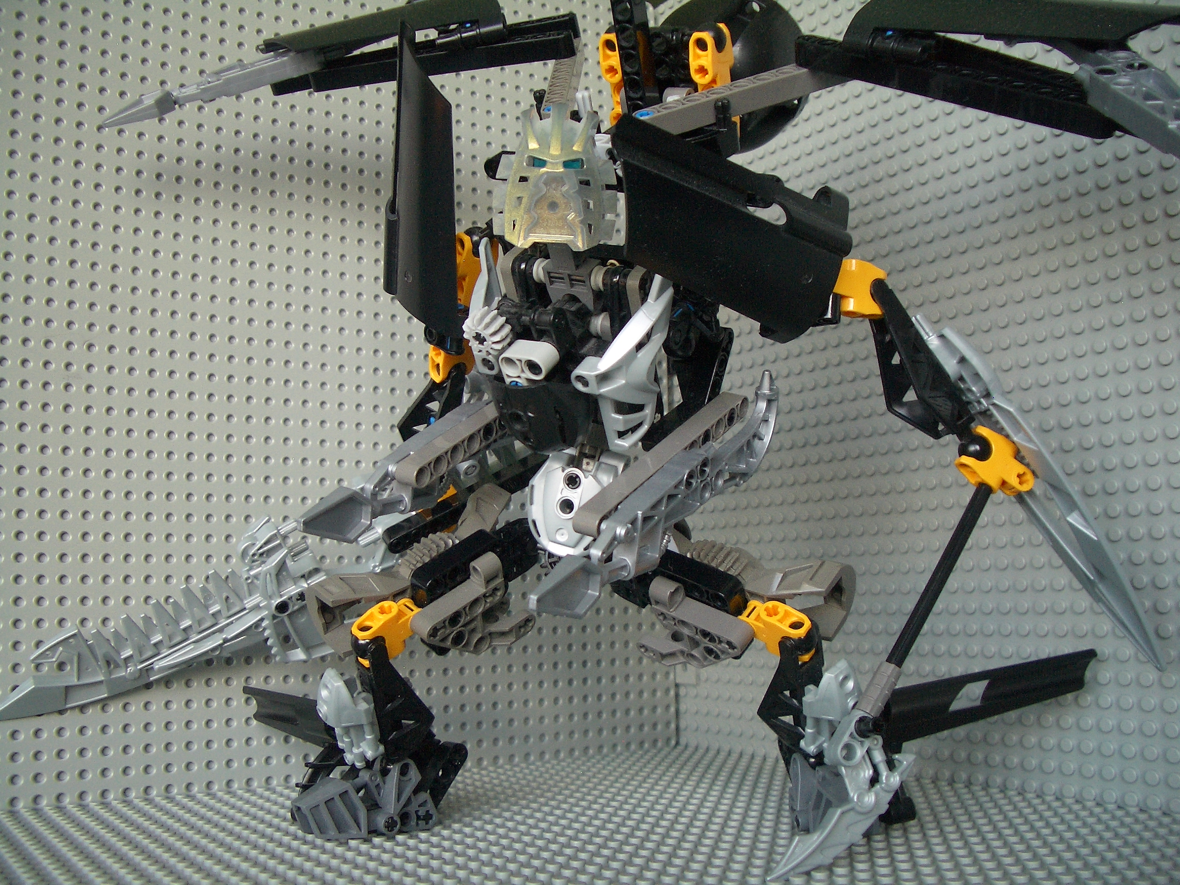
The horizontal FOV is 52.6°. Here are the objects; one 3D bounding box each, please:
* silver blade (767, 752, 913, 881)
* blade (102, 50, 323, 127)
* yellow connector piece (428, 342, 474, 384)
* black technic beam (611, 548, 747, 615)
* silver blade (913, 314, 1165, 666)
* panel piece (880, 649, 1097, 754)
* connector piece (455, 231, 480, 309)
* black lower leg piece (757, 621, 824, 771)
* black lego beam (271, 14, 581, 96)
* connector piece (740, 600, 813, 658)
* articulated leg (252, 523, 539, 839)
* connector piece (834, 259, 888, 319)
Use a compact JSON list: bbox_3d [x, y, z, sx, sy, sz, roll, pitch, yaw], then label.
[{"bbox_3d":[0.069,0.100,0.318,0.051,0.014,0.008,-38,-21,-6],"label":"silver blade"},{"bbox_3d":[-0.139,-0.129,0.437,0.094,0.014,0.010,-10,-24,16],"label":"blade"},{"bbox_3d":[-0.046,-0.029,0.406,0.017,0.025,0.009,-7,17,-22],"label":"yellow connector piece"},{"bbox_3d":[0.029,0.042,0.388,0.052,0.010,0.010,22,40,38],"label":"black technic beam"},{"bbox_3d":[0.134,0.015,0.354,0.018,0.123,0.010,-33,-4,0],"label":"silver blade"},{"bbox_3d":[0.127,0.082,0.384,0.068,0.019,0.012,-18,-16,15],"label":"panel piece"},{"bbox_3d":[-0.038,-0.058,0.397,0.017,0.025,0.009,1,-7,-24],"label":"connector piece"},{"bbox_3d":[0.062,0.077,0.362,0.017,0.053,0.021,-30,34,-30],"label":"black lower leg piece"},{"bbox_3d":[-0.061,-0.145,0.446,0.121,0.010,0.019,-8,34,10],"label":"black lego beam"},{"bbox_3d":[0.057,0.057,0.365,0.024,0.016,0.009,15,41,34],"label":"connector piece"},{"bbox_3d":[-0.069,0.080,0.399,0.105,0.101,0.085,-4,-7,17],"label":"articulated leg"},{"bbox_3d":[0.073,-0.043,0.338,0.025,0.017,0.009,-4,-7,24],"label":"connector piece"}]

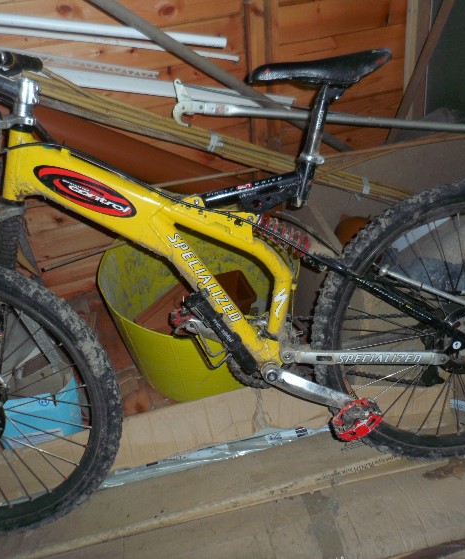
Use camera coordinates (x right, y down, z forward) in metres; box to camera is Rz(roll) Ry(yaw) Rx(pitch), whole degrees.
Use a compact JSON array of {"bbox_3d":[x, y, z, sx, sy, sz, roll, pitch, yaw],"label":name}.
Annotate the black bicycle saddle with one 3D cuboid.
[{"bbox_3d":[0.167,-0.393,1.067,0.270,0.066,0.145,-9,18,-2],"label":"black bicycle saddle"}]

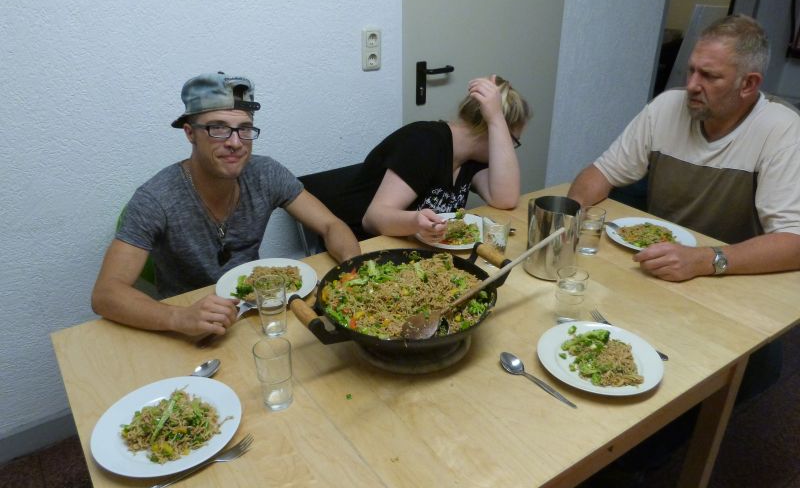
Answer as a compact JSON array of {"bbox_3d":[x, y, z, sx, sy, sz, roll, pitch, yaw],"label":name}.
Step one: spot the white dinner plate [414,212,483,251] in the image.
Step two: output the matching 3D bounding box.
[{"bbox_3d":[0.160,-0.030,1.702,0.242,0.024,0.242,0,26,0],"label":"white dinner plate"}]

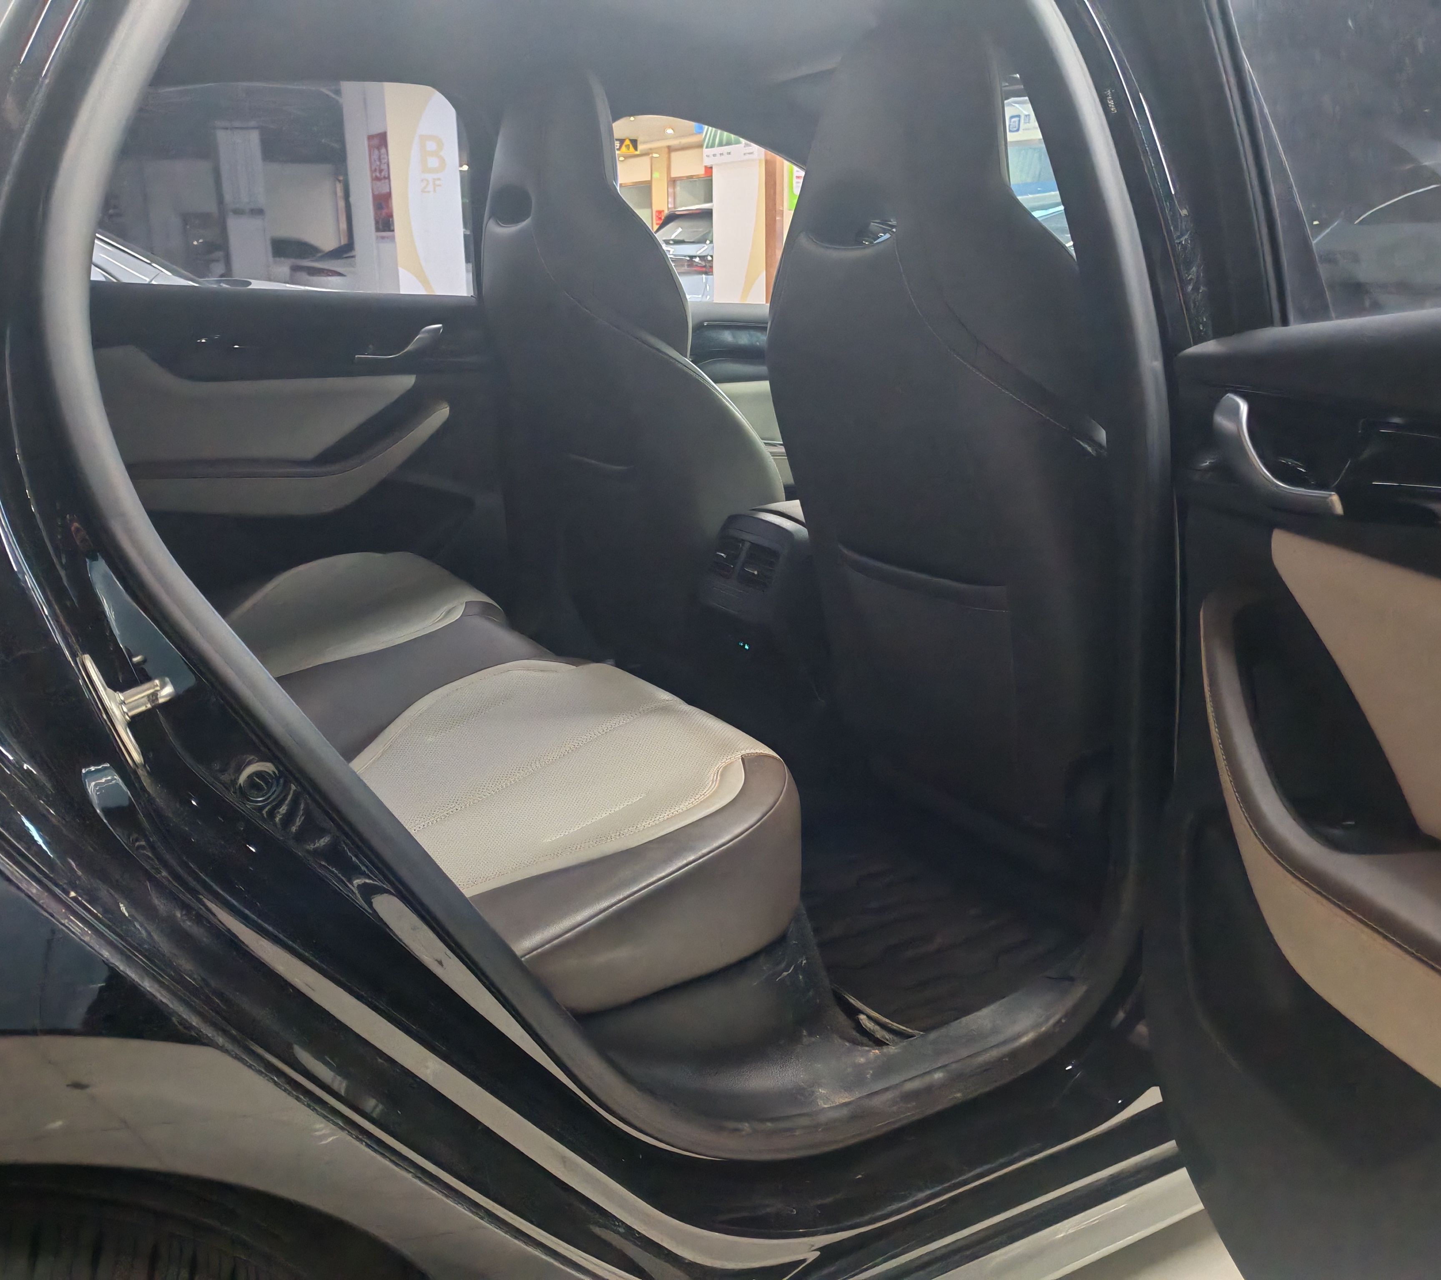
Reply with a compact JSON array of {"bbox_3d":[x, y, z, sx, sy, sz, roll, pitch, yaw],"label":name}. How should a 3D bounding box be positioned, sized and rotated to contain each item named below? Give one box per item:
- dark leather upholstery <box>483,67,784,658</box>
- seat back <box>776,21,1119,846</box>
[{"bbox_3d":[-0.156,-0.435,2.064,0.245,0.826,0.530,-21,23,-25],"label":"dark leather upholstery"},{"bbox_3d":[0.265,-0.234,1.464,0.245,0.826,0.530,-21,23,-25],"label":"seat back"}]

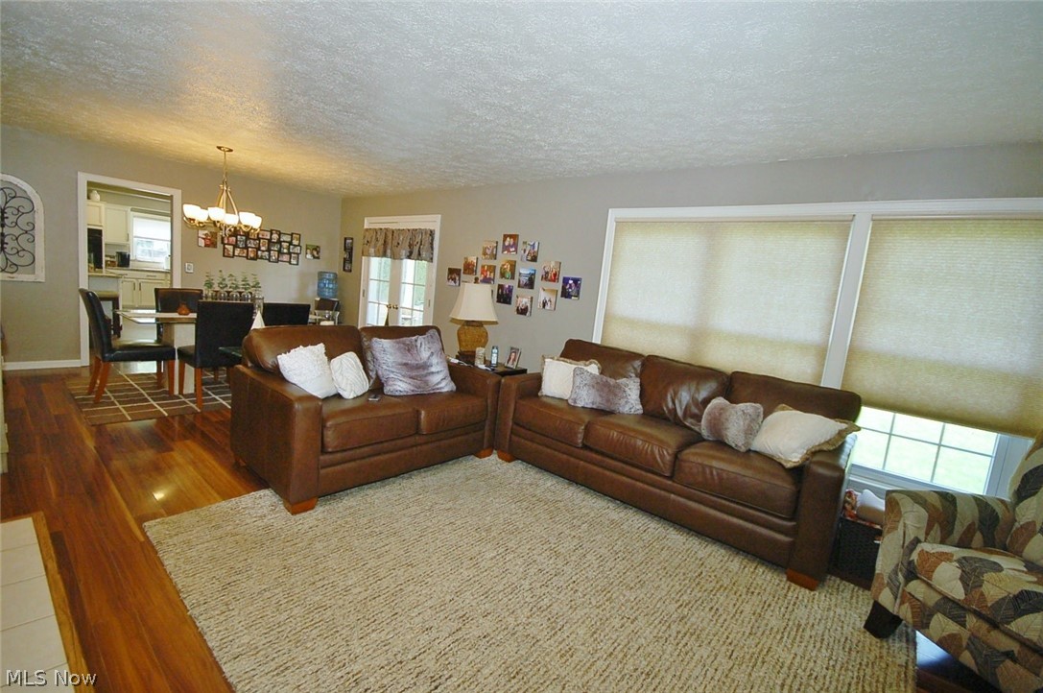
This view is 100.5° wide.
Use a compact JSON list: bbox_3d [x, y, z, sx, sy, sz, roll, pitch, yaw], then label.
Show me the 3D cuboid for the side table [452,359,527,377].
[{"bbox_3d":[-0.421,0.484,4.245,0.653,0.619,0.612,12,10,38],"label":"side table"}]

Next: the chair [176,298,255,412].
[{"bbox_3d":[-2.956,0.028,4.223,0.639,0.973,0.473,12,10,38],"label":"chair"}]

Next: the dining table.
[{"bbox_3d":[-3.121,0.072,4.652,0.820,0.737,1.654,12,10,38],"label":"dining table"}]

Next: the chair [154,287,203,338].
[{"bbox_3d":[-3.720,-0.130,4.771,0.626,0.973,0.466,12,10,38],"label":"chair"}]

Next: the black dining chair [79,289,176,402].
[{"bbox_3d":[-3.639,-0.022,4.029,0.452,0.973,0.625,12,10,38],"label":"black dining chair"}]

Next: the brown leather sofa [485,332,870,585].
[{"bbox_3d":[1.025,0.616,3.235,2.224,0.938,0.945,12,10,38],"label":"brown leather sofa"}]

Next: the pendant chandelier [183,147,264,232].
[{"bbox_3d":[-2.997,-1.577,4.371,0.632,0.820,0.632,12,10,38],"label":"pendant chandelier"}]

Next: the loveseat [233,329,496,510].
[{"bbox_3d":[-1.094,0.380,3.282,0.980,0.931,1.626,12,10,38],"label":"loveseat"}]

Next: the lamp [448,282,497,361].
[{"bbox_3d":[-0.447,-0.207,4.217,0.410,0.744,0.410,12,10,38],"label":"lamp"}]

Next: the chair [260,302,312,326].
[{"bbox_3d":[-2.619,0.011,4.621,0.639,0.973,0.473,12,10,38],"label":"chair"}]

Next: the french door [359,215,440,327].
[{"bbox_3d":[-1.760,-0.691,6.049,1.682,2.168,0.097,12,10,38],"label":"french door"}]

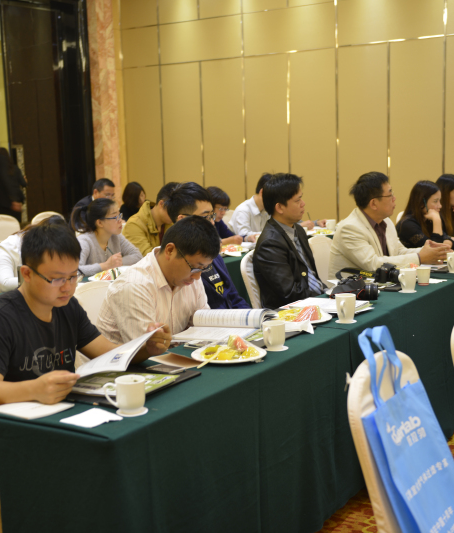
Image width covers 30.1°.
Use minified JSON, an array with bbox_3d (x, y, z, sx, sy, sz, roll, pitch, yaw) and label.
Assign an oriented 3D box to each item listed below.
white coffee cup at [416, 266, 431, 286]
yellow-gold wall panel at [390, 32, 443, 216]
[{"bbox_3d":[1.032,0.055,4.425,0.076,0.091,0.076,-2,7,0],"label":"white coffee cup"},{"bbox_3d":[2.036,-1.163,9.106,0.612,2.478,0.040,4,10,34],"label":"yellow-gold wall panel"}]

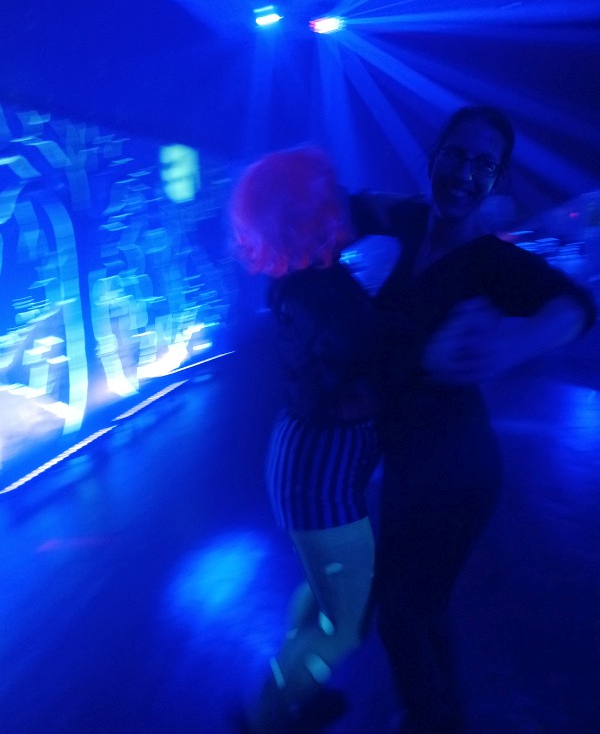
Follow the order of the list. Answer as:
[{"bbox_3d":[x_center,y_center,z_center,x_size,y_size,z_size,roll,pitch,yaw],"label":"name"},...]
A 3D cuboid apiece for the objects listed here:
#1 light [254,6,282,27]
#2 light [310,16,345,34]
[{"bbox_3d":[-0.222,-2.475,4.400,0.200,0.140,0.160,-1,14,-3],"label":"light"},{"bbox_3d":[0.187,-2.419,4.400,0.240,0.120,0.170,-2,14,-8],"label":"light"}]

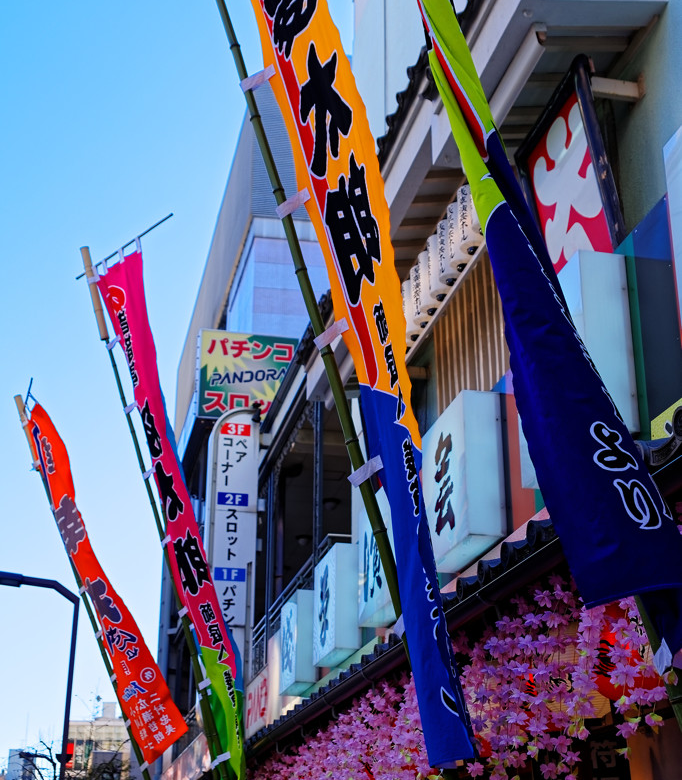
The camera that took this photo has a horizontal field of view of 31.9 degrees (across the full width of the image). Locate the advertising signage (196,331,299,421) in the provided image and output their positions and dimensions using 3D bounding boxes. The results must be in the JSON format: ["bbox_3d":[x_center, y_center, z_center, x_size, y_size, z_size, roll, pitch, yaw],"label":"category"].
[{"bbox_3d":[-1.415,-0.119,18.158,1.512,1.412,0.400,5,-23,-12],"label":"advertising signage"}]

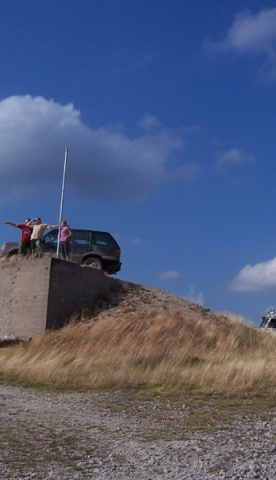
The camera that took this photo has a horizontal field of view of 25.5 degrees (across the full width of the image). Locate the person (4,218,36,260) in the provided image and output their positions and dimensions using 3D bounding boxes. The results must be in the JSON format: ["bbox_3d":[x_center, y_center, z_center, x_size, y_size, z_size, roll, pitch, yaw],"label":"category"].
[{"bbox_3d":[-4.437,0.041,22.900,1.120,1.760,0.450,-2,-12,17],"label":"person"}]

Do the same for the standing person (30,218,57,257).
[{"bbox_3d":[-3.535,0.027,22.700,1.000,1.740,0.500,-4,-13,26],"label":"standing person"}]

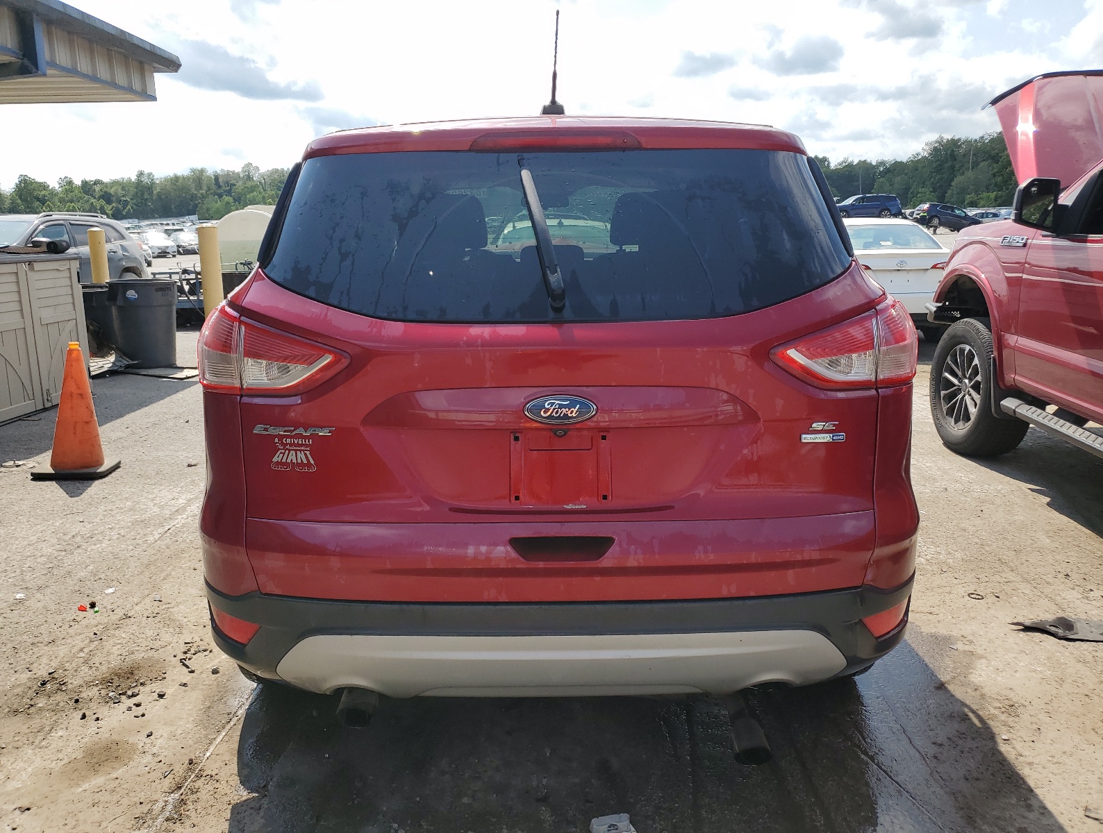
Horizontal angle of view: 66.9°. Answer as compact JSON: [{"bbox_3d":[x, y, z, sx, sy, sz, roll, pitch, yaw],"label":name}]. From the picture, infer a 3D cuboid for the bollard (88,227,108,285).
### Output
[{"bbox_3d":[-5.212,-1.493,9.600,0.175,1.300,0.175,-1,13,0],"label":"bollard"}]

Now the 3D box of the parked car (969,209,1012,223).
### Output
[{"bbox_3d":[41.481,-18.806,80.000,1.840,1.680,4.600,-11,17,-41],"label":"parked car"}]

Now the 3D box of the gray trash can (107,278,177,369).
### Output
[{"bbox_3d":[-4.091,-0.938,8.350,0.630,0.800,0.620,-1,13,0],"label":"gray trash can"}]

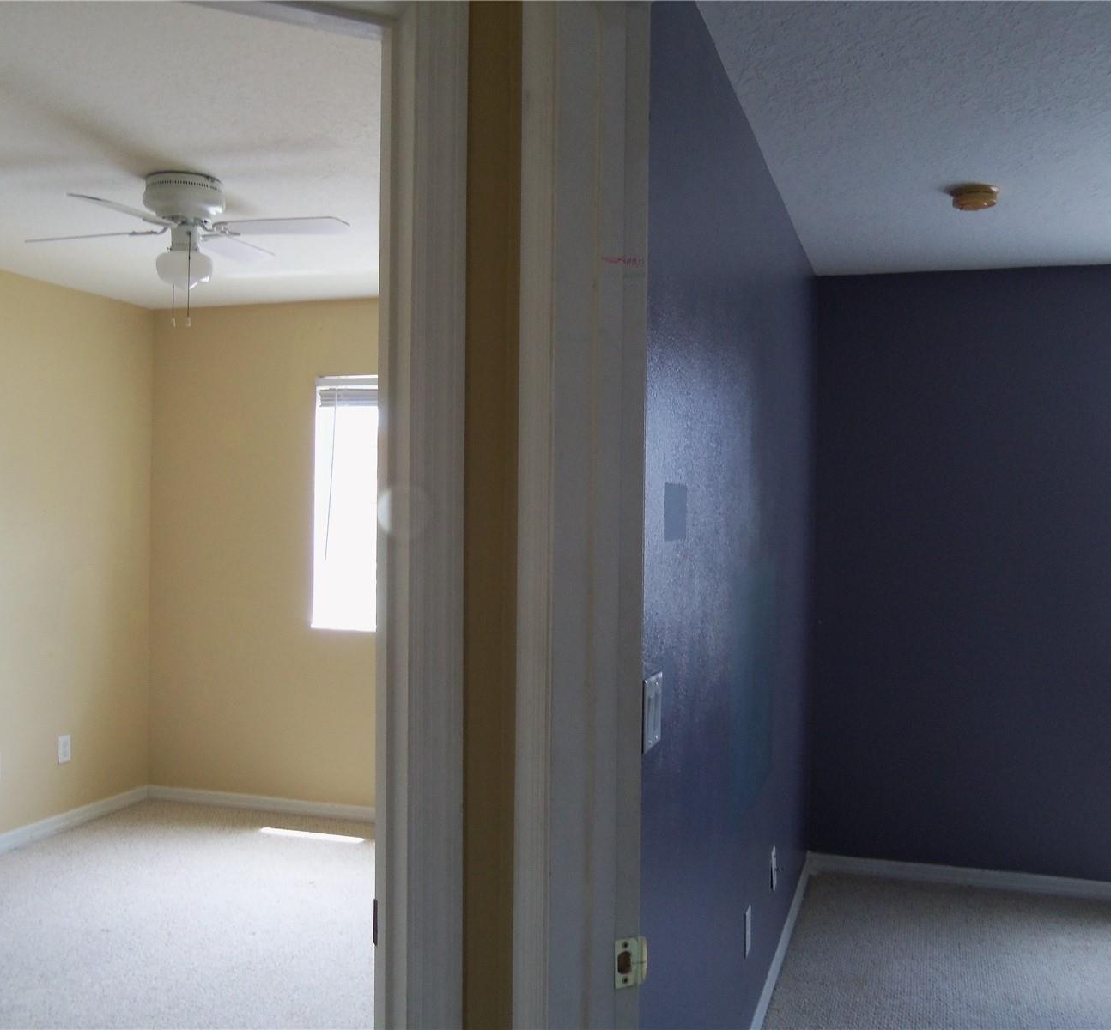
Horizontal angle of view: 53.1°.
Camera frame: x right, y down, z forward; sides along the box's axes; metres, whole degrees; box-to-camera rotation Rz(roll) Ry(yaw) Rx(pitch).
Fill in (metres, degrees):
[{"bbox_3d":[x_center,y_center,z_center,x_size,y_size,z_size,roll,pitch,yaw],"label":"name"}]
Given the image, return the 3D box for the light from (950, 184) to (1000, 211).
[{"bbox_3d":[1.247,-0.943,3.303,0.139,0.041,0.139,1,0,18],"label":"light"}]

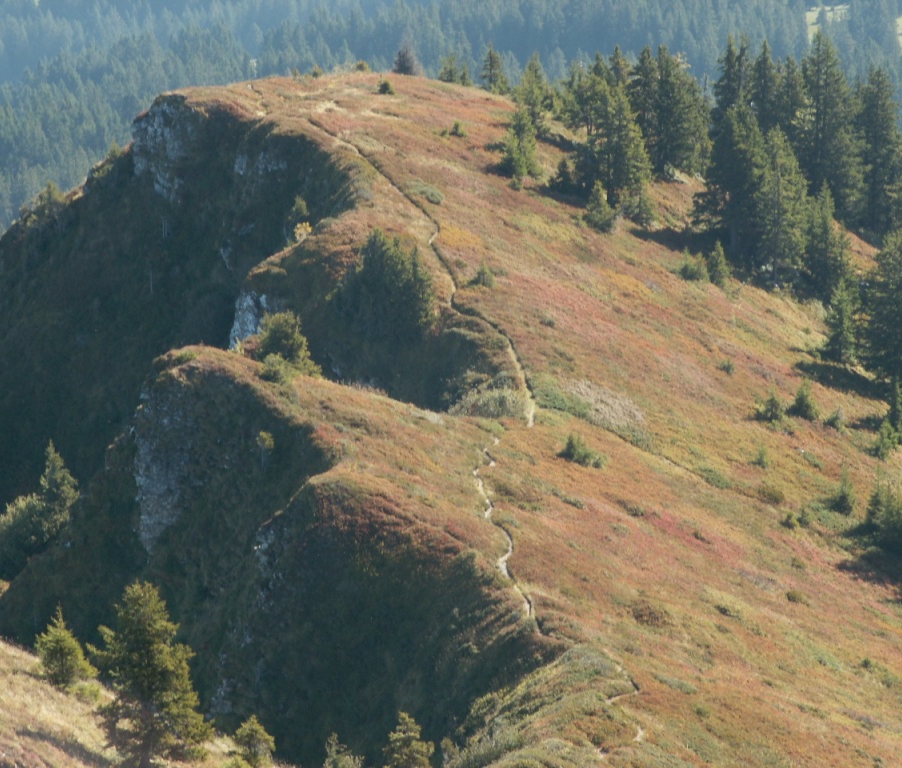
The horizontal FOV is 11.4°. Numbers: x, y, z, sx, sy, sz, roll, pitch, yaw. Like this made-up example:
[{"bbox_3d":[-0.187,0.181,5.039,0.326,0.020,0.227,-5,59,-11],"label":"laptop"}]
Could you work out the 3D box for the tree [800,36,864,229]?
[{"bbox_3d":[32.450,-22.110,385.000,5.610,15.930,5.610,0,12,0],"label":"tree"}]

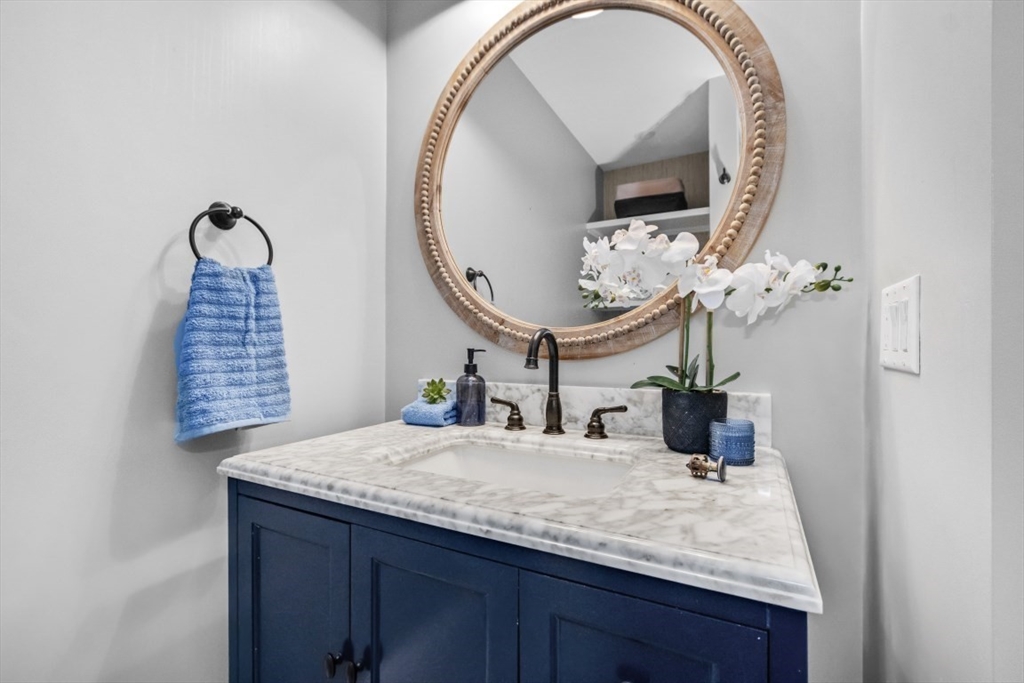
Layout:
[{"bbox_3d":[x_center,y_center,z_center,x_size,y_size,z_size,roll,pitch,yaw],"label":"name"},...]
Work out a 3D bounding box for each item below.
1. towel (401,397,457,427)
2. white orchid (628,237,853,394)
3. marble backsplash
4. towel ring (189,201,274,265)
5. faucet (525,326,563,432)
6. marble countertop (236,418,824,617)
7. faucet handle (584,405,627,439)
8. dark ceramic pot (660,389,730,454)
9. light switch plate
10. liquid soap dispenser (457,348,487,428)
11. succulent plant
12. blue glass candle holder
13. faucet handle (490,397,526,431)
[{"bbox_3d":[-0.206,0.188,1.136,0.126,0.055,0.102,0,0,26],"label":"towel"},{"bbox_3d":[0.410,-0.050,0.801,0.375,0.295,0.170,0,0,27],"label":"white orchid"},{"bbox_3d":[0.125,0.161,1.058,0.877,0.108,0.020,0,0,26],"label":"marble backsplash"},{"bbox_3d":[-0.577,-0.204,0.870,0.070,0.177,0.156,0,0,26],"label":"towel ring"},{"bbox_3d":[0.073,0.093,0.954,0.054,0.244,0.177,0,0,26],"label":"faucet"},{"bbox_3d":[-0.011,0.231,0.832,0.922,0.031,0.547,0,0,26],"label":"marble countertop"},{"bbox_3d":[0.207,0.174,0.936,0.093,0.073,0.052,0,0,27],"label":"faucet handle"},{"bbox_3d":[0.361,0.155,0.845,0.119,0.115,0.119,0,0,27],"label":"dark ceramic pot"},{"bbox_3d":[0.525,-0.020,0.580,0.008,0.117,0.163,0,0,29],"label":"light switch plate"},{"bbox_3d":[-0.103,0.115,1.098,0.078,0.195,0.074,0,0,0],"label":"liquid soap dispenser"},{"bbox_3d":[-0.201,0.132,1.130,0.075,0.064,0.070,0,0,0],"label":"succulent plant"},{"bbox_3d":[0.399,0.180,0.774,0.074,0.070,0.074,0,0,26],"label":"blue glass candle holder"},{"bbox_3d":[-0.010,0.175,1.044,0.094,0.072,0.052,0,0,27],"label":"faucet handle"}]

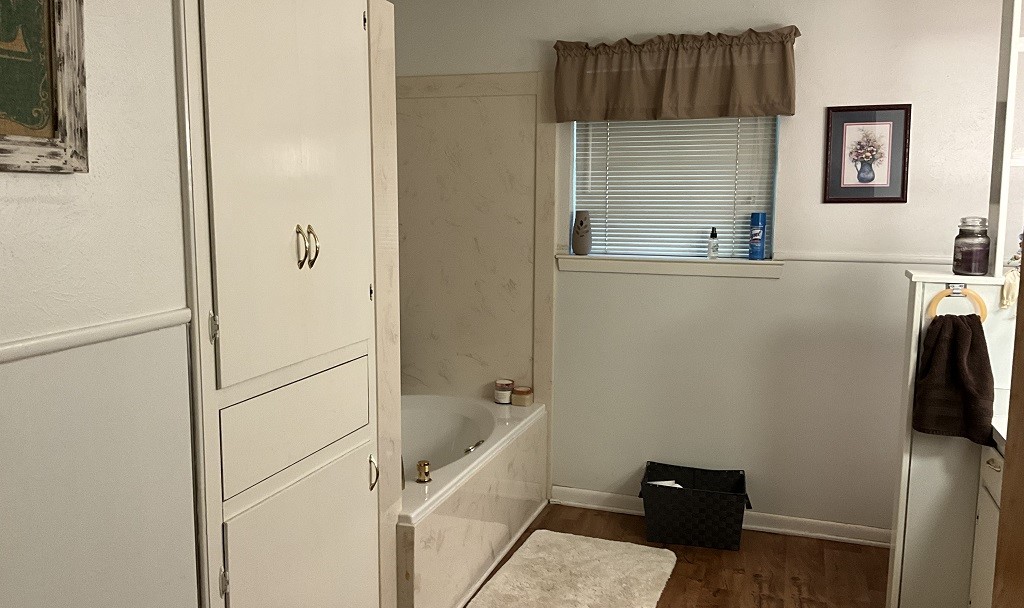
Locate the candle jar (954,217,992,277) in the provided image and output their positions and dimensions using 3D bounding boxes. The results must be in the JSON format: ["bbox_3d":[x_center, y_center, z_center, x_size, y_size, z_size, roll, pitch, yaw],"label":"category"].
[{"bbox_3d":[1.450,-0.181,2.698,0.105,0.177,0.105,-3,8,-24],"label":"candle jar"}]

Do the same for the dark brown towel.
[{"bbox_3d":[1.375,0.233,2.656,0.220,0.405,0.080,3,8,18],"label":"dark brown towel"}]

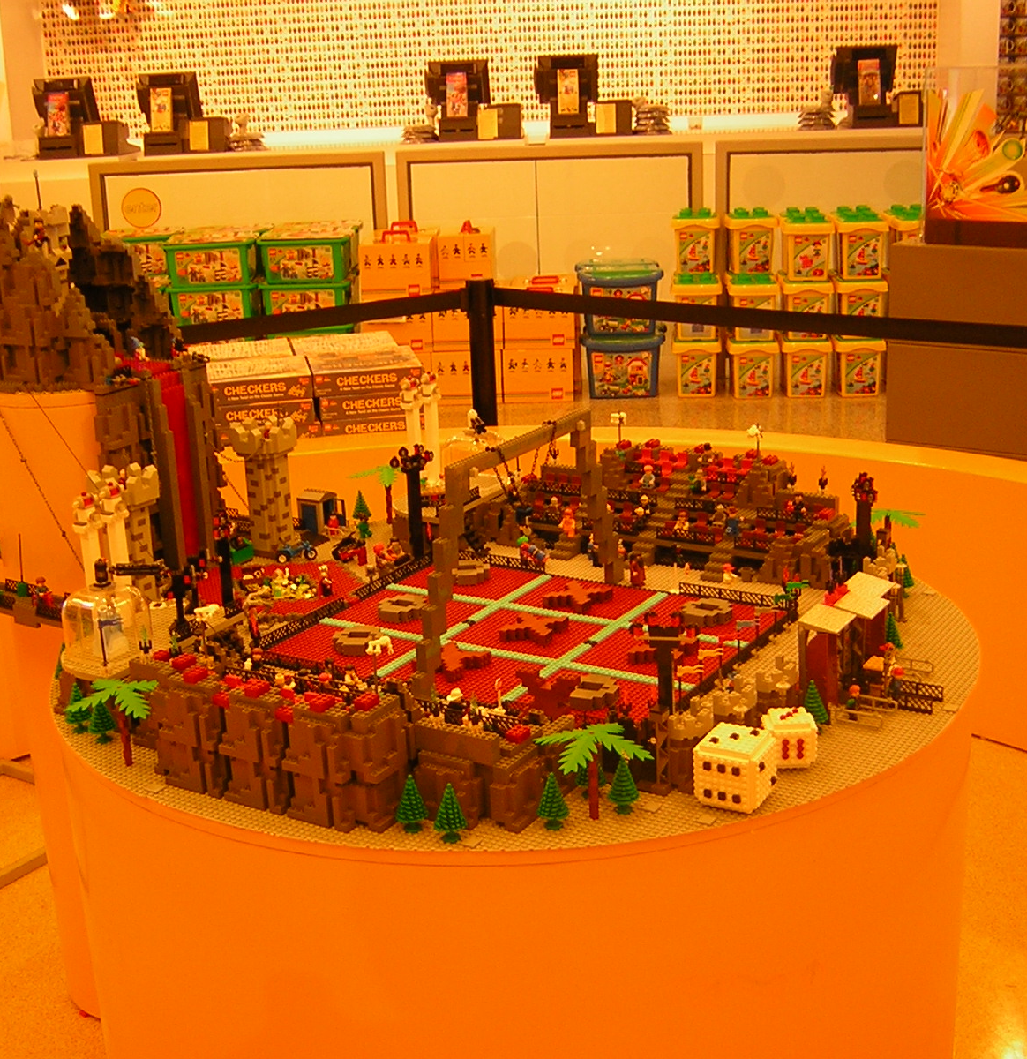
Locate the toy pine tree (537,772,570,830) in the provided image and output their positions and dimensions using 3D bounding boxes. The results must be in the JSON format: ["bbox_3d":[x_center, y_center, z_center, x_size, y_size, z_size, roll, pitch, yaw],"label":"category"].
[{"bbox_3d":[0.040,0.274,1.654,0.032,0.061,0.032,-3,17,0],"label":"toy pine tree"}]

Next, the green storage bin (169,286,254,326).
[{"bbox_3d":[-1.299,-0.970,7.128,0.372,0.193,0.280,-1,17,4],"label":"green storage bin"}]

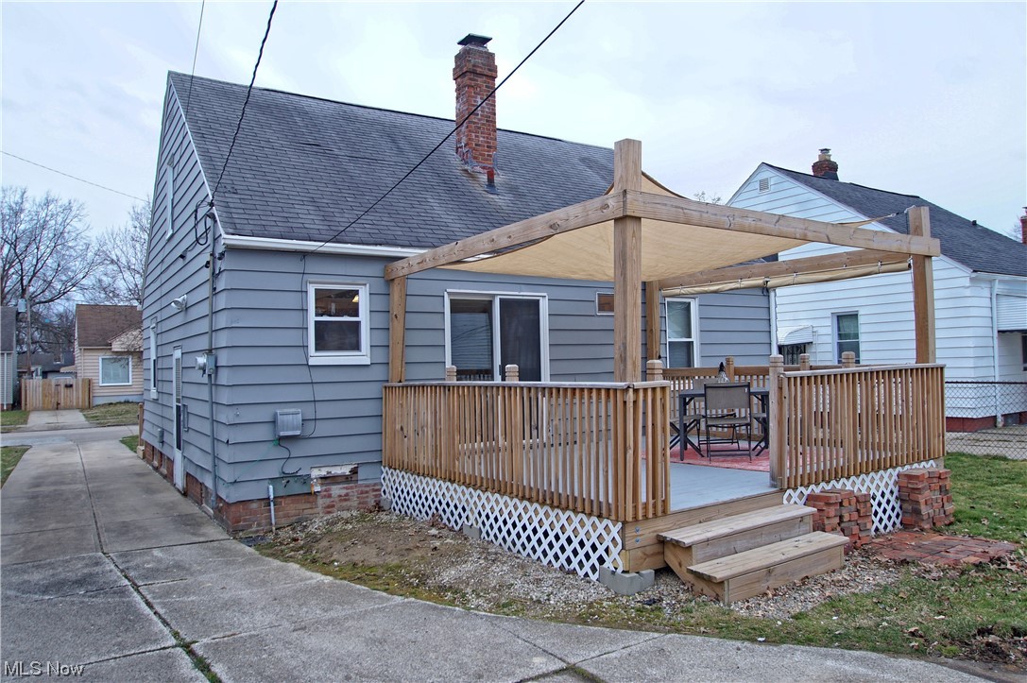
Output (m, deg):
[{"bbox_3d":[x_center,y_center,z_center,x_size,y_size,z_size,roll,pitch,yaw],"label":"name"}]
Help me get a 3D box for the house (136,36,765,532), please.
[{"bbox_3d":[-1.400,-1.524,11.700,8.600,7.100,7.700,0,-2,-32],"label":"house"}]

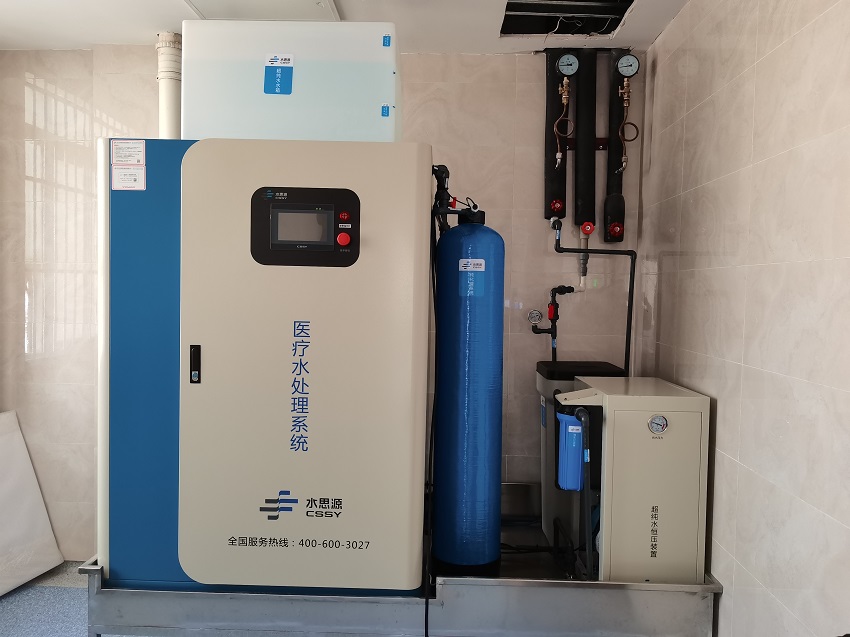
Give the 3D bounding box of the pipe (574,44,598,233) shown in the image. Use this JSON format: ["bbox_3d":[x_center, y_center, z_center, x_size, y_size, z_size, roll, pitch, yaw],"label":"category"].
[{"bbox_3d":[0.740,-0.824,3.042,0.096,0.808,0.096,1,3,2],"label":"pipe"}]

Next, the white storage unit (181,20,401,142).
[{"bbox_3d":[-0.458,-0.793,2.431,0.725,0.438,0.350,1,3,2],"label":"white storage unit"}]

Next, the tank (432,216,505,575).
[{"bbox_3d":[0.168,0.299,2.561,0.258,1.352,0.260,1,3,2],"label":"tank"}]

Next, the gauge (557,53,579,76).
[{"bbox_3d":[0.629,-1.109,2.926,0.100,0.104,0.055,1,3,2],"label":"gauge"}]

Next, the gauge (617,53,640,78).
[{"bbox_3d":[0.891,-1.104,2.916,0.100,0.104,0.055,1,3,2],"label":"gauge"}]

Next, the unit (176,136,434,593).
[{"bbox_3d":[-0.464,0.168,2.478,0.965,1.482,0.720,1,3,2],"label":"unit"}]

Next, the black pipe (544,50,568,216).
[{"bbox_3d":[0.605,-0.846,3.046,0.096,0.768,0.096,1,3,2],"label":"black pipe"}]

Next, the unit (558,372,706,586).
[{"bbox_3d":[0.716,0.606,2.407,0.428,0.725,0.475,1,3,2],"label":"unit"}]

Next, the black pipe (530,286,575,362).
[{"bbox_3d":[0.587,0.022,3.065,0.196,0.348,0.060,1,3,2],"label":"black pipe"}]

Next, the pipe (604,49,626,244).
[{"bbox_3d":[0.870,-0.786,3.039,0.094,0.880,0.094,1,3,2],"label":"pipe"}]

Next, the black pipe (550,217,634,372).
[{"bbox_3d":[0.769,-0.098,3.063,0.374,0.704,0.100,1,3,2],"label":"black pipe"}]

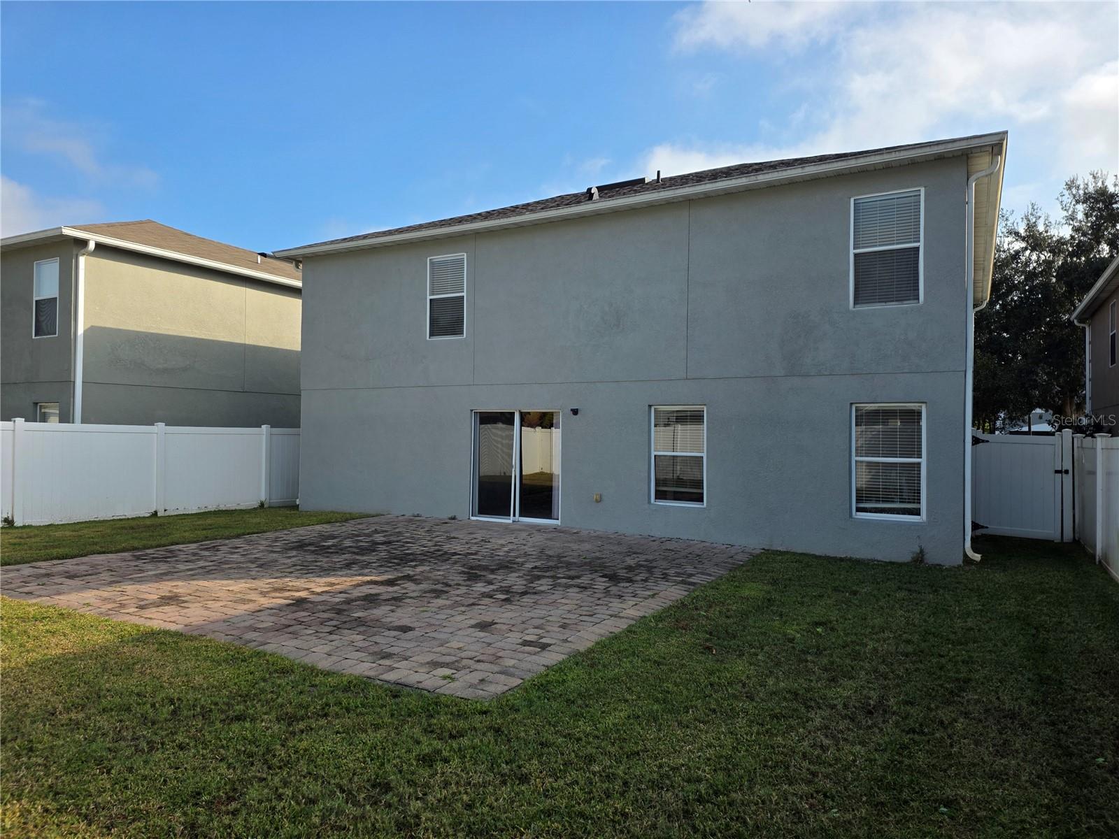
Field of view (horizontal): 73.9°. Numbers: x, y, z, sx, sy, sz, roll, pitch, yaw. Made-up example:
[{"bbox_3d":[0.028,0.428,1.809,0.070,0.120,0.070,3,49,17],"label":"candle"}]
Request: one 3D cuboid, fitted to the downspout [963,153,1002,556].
[{"bbox_3d":[5.567,-0.783,9.788,0.380,5.310,0.090,0,-1,29],"label":"downspout"}]

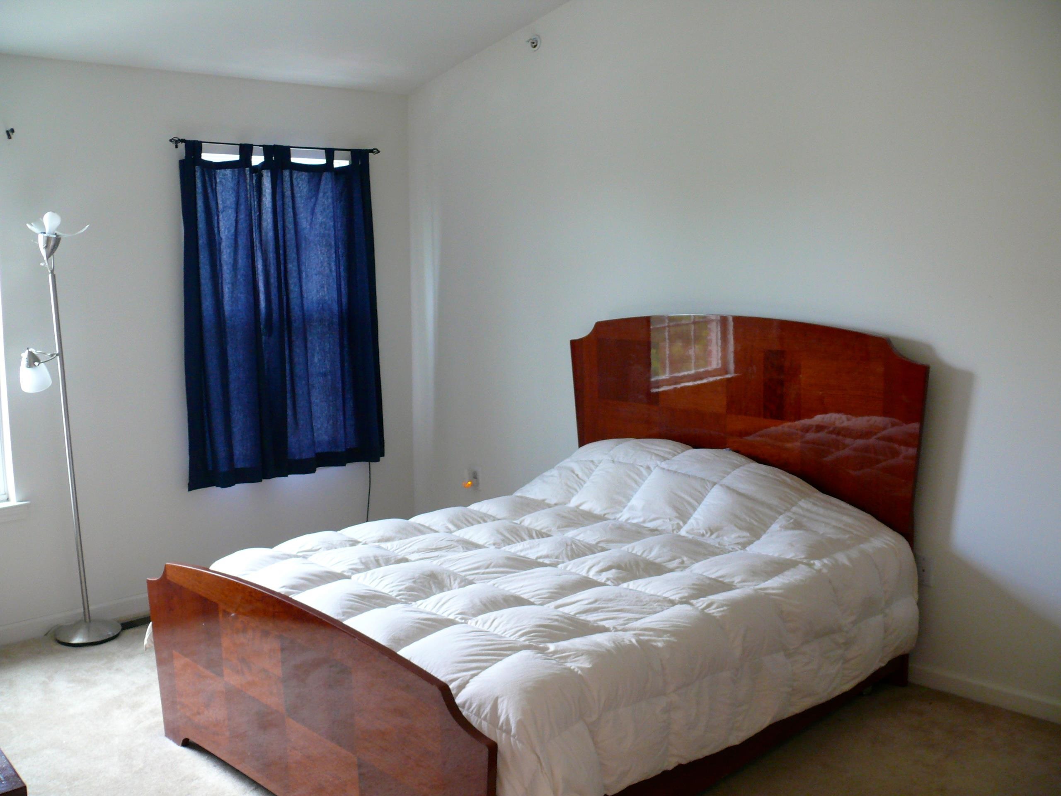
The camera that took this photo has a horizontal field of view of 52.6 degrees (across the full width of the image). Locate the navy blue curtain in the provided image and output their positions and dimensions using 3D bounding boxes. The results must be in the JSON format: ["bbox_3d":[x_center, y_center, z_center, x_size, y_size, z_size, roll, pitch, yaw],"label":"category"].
[{"bbox_3d":[-1.188,-0.413,5.199,1.103,1.583,0.090,-8,11,-43],"label":"navy blue curtain"}]

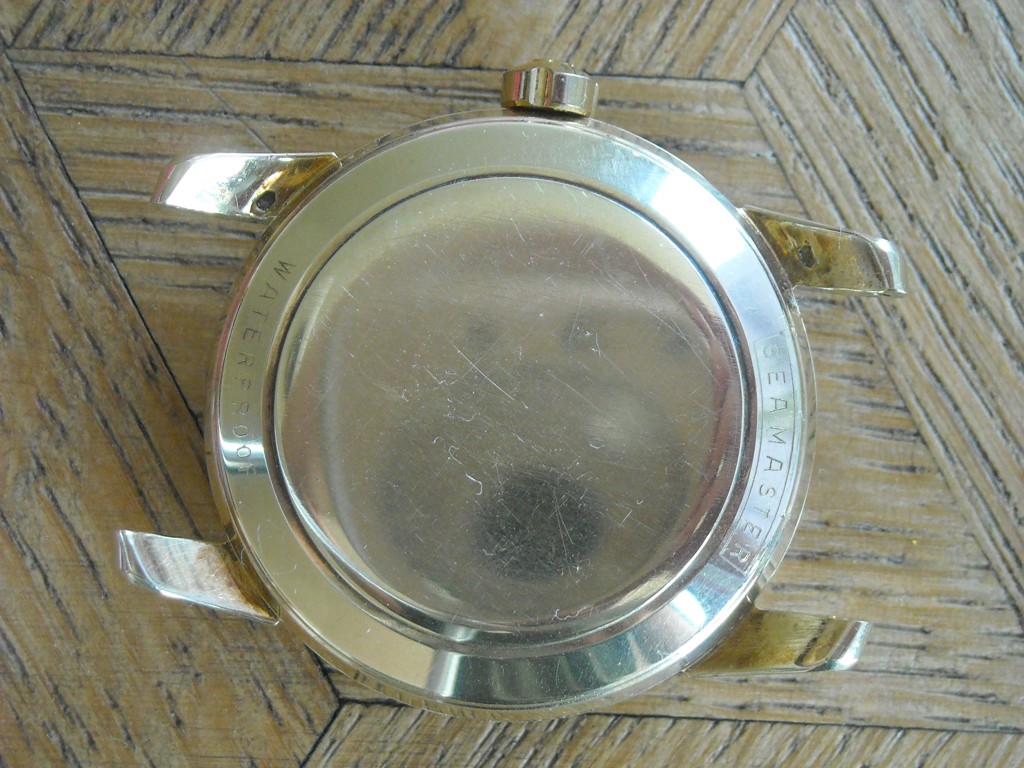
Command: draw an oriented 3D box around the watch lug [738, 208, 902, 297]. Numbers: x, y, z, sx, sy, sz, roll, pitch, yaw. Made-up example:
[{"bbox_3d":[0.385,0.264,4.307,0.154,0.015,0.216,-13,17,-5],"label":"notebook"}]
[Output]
[{"bbox_3d":[0.018,-0.007,0.175,0.010,0.004,0.004,7,86,1],"label":"watch lug"}]

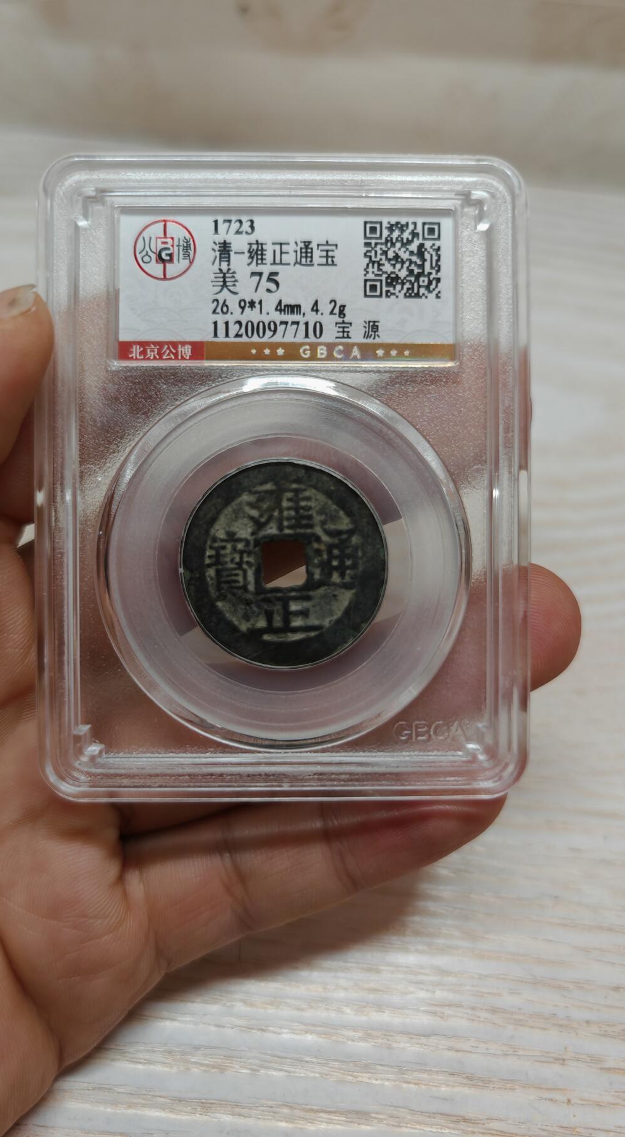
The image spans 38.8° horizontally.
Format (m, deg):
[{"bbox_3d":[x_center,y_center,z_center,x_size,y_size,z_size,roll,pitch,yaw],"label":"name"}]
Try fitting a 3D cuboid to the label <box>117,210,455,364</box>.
[{"bbox_3d":[-0.003,-0.037,0.117,0.044,0.001,0.020,0,89,0],"label":"label"}]

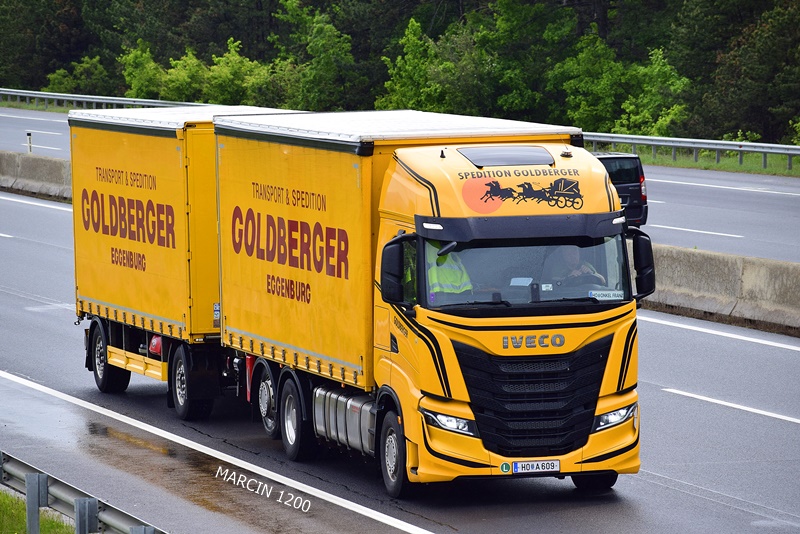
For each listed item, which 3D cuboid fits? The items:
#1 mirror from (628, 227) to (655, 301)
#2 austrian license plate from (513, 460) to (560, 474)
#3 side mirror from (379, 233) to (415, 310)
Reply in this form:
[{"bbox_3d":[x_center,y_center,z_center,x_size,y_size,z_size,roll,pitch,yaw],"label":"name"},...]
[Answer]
[{"bbox_3d":[2.590,-0.036,48.441,0.260,0.790,0.210,-2,4,-16],"label":"mirror"},{"bbox_3d":[1.449,2.124,47.762,0.520,0.120,0.015,-2,4,-16],"label":"austrian license plate"},{"bbox_3d":[-0.024,0.071,47.713,0.300,0.790,0.210,-2,4,-16],"label":"side mirror"}]

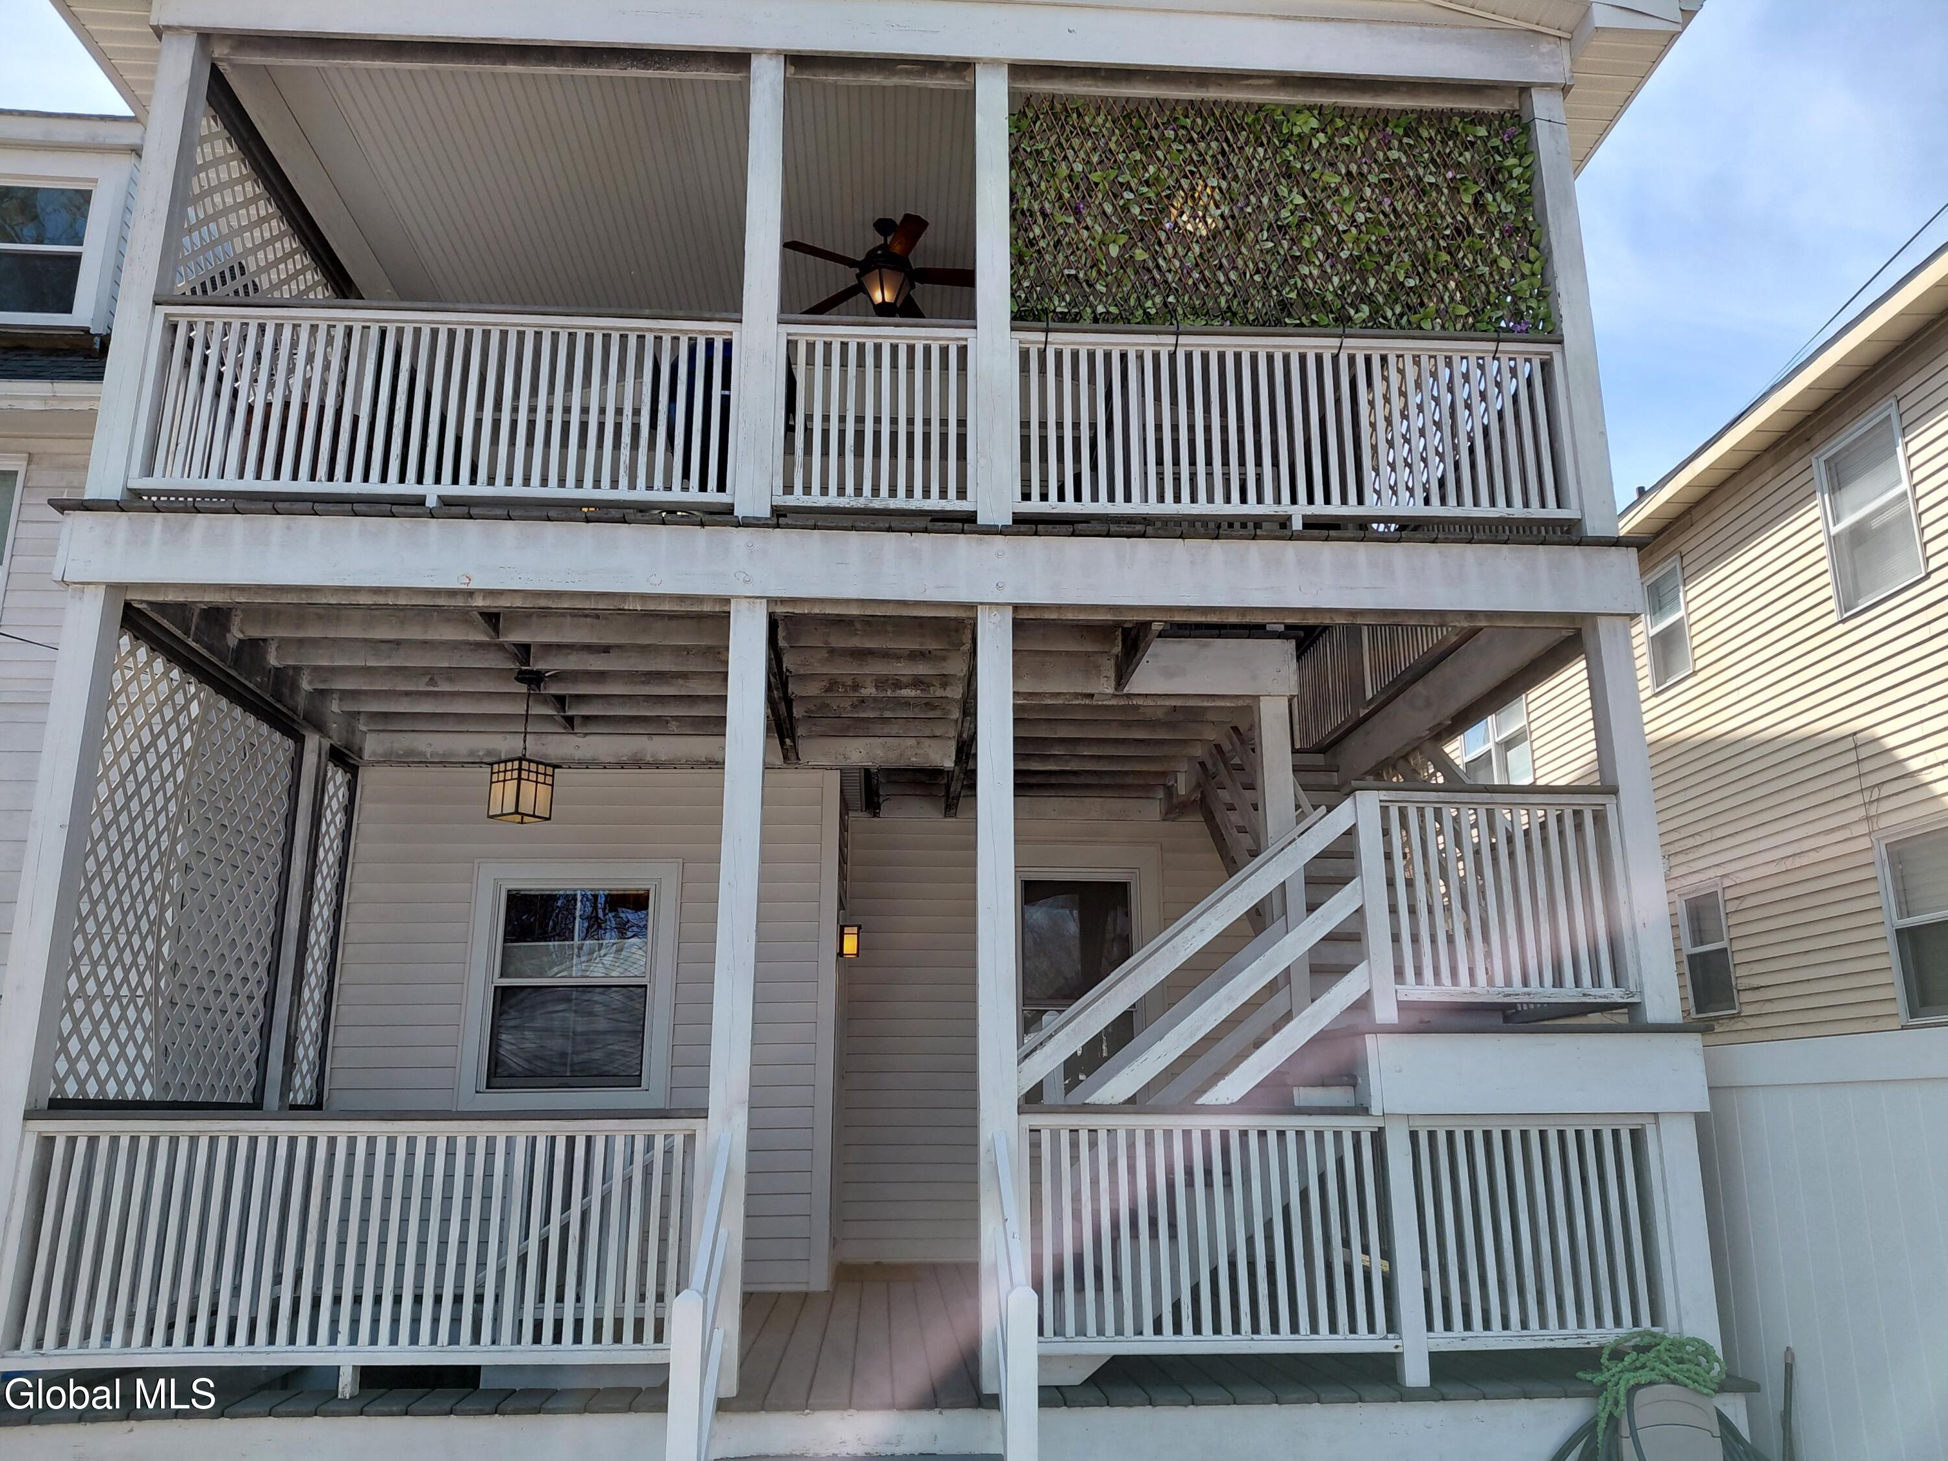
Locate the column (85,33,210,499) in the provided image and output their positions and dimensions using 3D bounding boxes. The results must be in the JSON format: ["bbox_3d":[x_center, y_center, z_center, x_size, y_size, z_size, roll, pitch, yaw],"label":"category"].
[{"bbox_3d":[-3.357,-1.900,5.751,0.137,2.172,0.134,1,-15,-4],"label":"column"}]

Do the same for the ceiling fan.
[{"bbox_3d":[-0.469,-2.448,7.486,1.210,0.590,1.210,1,-15,-4],"label":"ceiling fan"}]

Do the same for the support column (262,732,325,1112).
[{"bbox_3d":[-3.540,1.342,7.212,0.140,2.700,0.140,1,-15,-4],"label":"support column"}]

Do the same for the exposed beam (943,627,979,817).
[{"bbox_3d":[-0.028,-0.052,7.579,0.078,0.234,3.824,1,-15,-4],"label":"exposed beam"}]

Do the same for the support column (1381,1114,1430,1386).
[{"bbox_3d":[1.569,1.889,5.147,0.090,0.928,0.090,1,-15,-4],"label":"support column"}]

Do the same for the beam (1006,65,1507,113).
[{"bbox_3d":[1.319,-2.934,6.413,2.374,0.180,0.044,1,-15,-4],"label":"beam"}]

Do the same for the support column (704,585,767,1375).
[{"bbox_3d":[-0.872,0.877,5.194,0.137,2.891,0.134,1,-15,-4],"label":"support column"}]

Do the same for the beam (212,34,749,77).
[{"bbox_3d":[-2.165,-3.030,6.256,2.376,0.170,0.160,1,-15,-4],"label":"beam"}]

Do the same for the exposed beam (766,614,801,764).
[{"bbox_3d":[-0.966,-0.264,6.999,0.080,0.240,2.630,1,-15,-4],"label":"exposed beam"}]

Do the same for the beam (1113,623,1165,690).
[{"bbox_3d":[0.735,-0.438,6.355,0.050,0.240,1.060,1,-15,-4],"label":"beam"}]

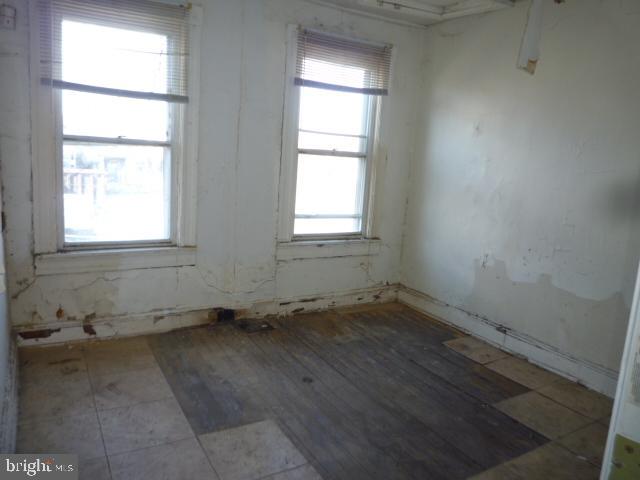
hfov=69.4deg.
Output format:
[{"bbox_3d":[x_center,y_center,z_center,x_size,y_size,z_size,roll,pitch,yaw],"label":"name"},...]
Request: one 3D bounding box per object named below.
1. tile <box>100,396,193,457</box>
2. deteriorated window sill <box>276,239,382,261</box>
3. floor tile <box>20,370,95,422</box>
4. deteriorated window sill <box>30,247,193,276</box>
[{"bbox_3d":[-0.873,0.922,2.314,0.399,0.010,0.412,-2,12,-31],"label":"tile"},{"bbox_3d":[0.104,0.082,4.239,1.081,0.156,0.100,-2,12,-31],"label":"deteriorated window sill"},{"bbox_3d":[-1.409,0.854,2.486,0.333,0.010,0.408,-2,12,-31],"label":"floor tile"},{"bbox_3d":[-1.430,0.143,3.324,1.057,0.141,0.100,-2,12,-31],"label":"deteriorated window sill"}]

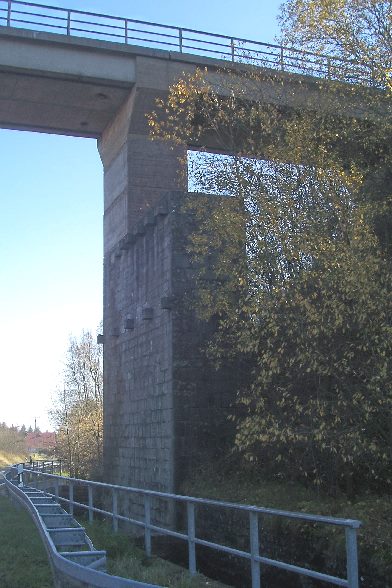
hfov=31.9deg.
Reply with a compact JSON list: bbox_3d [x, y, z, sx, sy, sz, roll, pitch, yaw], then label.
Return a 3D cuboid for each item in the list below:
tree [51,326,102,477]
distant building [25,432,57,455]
[{"bbox_3d":[-6.626,6.557,40.998,4.200,8.750,4.200,0,-13,-6],"label":"tree"},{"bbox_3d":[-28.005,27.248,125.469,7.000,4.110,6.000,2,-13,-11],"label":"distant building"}]

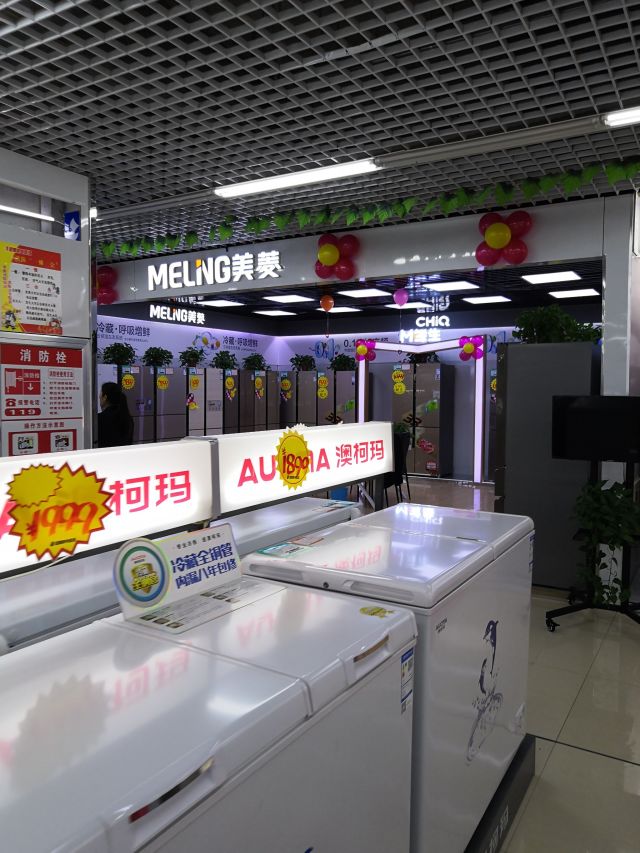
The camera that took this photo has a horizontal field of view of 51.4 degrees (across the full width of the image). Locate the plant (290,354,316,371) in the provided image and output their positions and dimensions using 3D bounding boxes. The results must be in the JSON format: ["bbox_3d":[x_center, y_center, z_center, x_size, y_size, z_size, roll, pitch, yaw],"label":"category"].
[{"bbox_3d":[-0.314,-1.208,12.654,0.460,0.330,0.420,0,3,0],"label":"plant"}]

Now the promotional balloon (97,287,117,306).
[{"bbox_3d":[-2.266,-1.391,7.080,0.190,0.190,0.190,0,3,0],"label":"promotional balloon"}]

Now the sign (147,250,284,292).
[{"bbox_3d":[-1.013,-1.449,6.204,1.639,0.247,0.070,2,4,31],"label":"sign"}]

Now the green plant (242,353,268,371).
[{"bbox_3d":[-1.149,-1.149,11.854,0.420,0.340,0.440,0,3,0],"label":"green plant"}]

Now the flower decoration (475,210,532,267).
[{"bbox_3d":[1.300,-1.332,4.714,0.430,0.420,0.260,2,4,31],"label":"flower decoration"}]

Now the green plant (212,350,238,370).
[{"bbox_3d":[-1.685,-1.170,11.800,0.460,0.330,0.470,0,3,0],"label":"green plant"}]

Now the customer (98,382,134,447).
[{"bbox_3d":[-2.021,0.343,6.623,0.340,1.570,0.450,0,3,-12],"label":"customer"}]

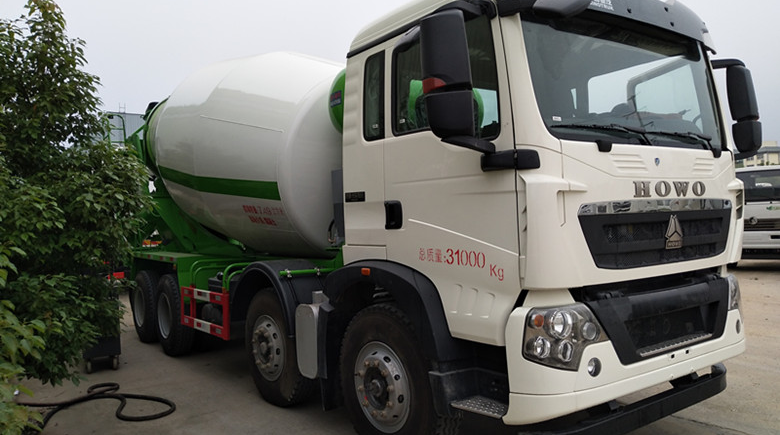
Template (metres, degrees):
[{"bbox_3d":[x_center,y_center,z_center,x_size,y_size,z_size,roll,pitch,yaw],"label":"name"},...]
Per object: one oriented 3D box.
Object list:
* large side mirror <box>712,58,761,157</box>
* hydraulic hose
[{"bbox_3d":[2.644,-0.796,4.404,0.342,0.703,0.201,-1,-1,-36],"label":"large side mirror"},{"bbox_3d":[-2.751,1.743,5.437,1.658,0.080,1.055,-3,-1,40],"label":"hydraulic hose"}]

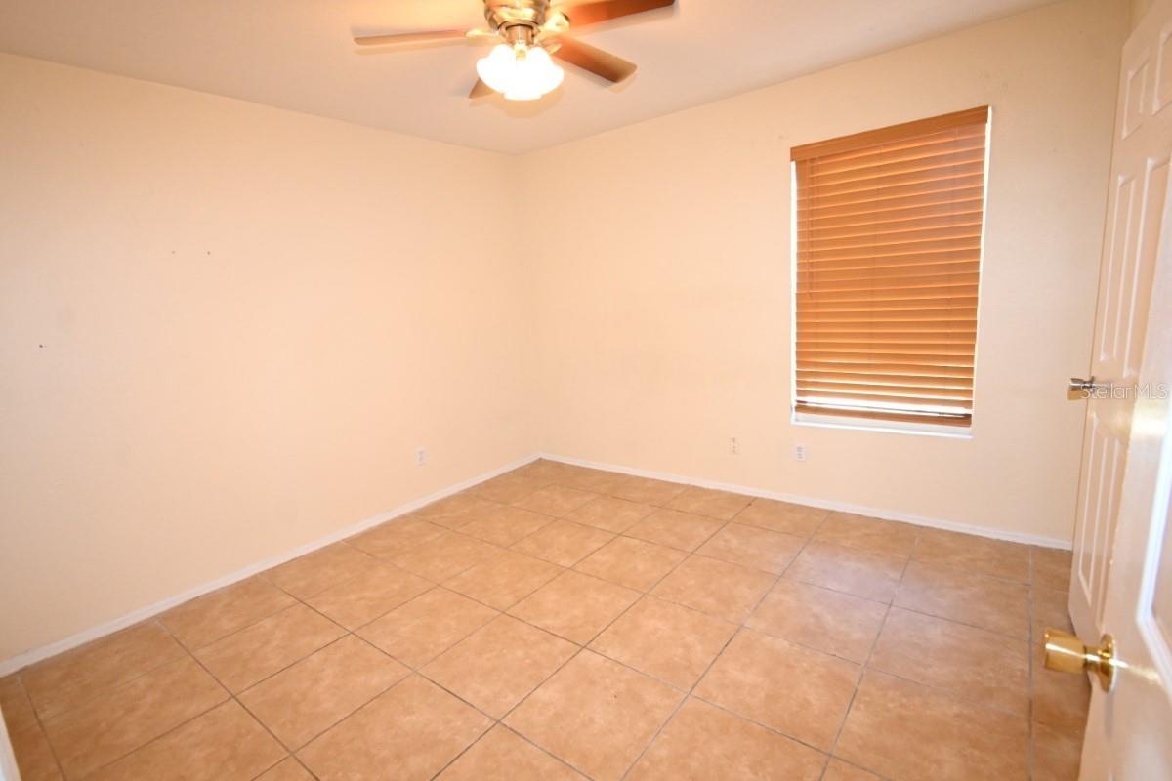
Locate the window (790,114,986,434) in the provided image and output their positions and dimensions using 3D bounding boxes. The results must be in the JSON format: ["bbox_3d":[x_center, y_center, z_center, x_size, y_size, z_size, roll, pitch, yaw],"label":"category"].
[{"bbox_3d":[1.581,-0.595,2.820,0.900,1.530,0.090,4,12,38],"label":"window"}]

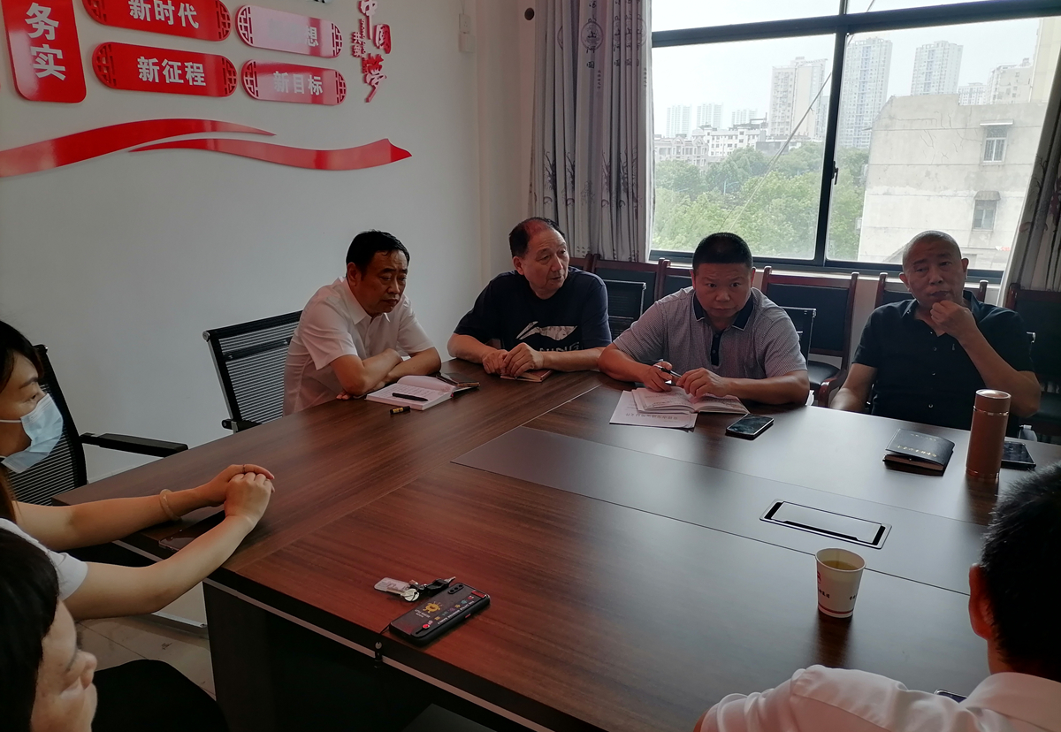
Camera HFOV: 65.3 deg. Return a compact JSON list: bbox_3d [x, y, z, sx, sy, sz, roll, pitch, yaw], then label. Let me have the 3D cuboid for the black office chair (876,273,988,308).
[{"bbox_3d":[1.748,0.094,3.783,0.469,0.928,0.561,9,17,31],"label":"black office chair"}]

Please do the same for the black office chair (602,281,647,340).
[{"bbox_3d":[0.134,0.129,3.618,0.571,0.949,0.602,8,16,29],"label":"black office chair"}]

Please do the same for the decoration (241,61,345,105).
[{"bbox_3d":[-1.192,-1.442,4.223,0.025,0.190,0.680,9,17,31],"label":"decoration"}]

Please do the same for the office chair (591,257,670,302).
[{"bbox_3d":[0.465,-0.161,4.824,0.459,0.928,0.561,9,17,30],"label":"office chair"}]

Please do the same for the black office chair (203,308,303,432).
[{"bbox_3d":[-0.675,0.333,2.829,0.602,0.949,0.571,8,16,29],"label":"black office chair"}]

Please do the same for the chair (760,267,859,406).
[{"bbox_3d":[1.300,0.008,4.143,0.469,0.928,0.561,8,16,29],"label":"chair"}]

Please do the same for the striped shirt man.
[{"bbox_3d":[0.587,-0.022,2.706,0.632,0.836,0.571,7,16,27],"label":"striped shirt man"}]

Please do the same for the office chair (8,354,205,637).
[{"bbox_3d":[-1.257,0.485,2.239,0.602,0.949,0.571,5,15,20],"label":"office chair"}]

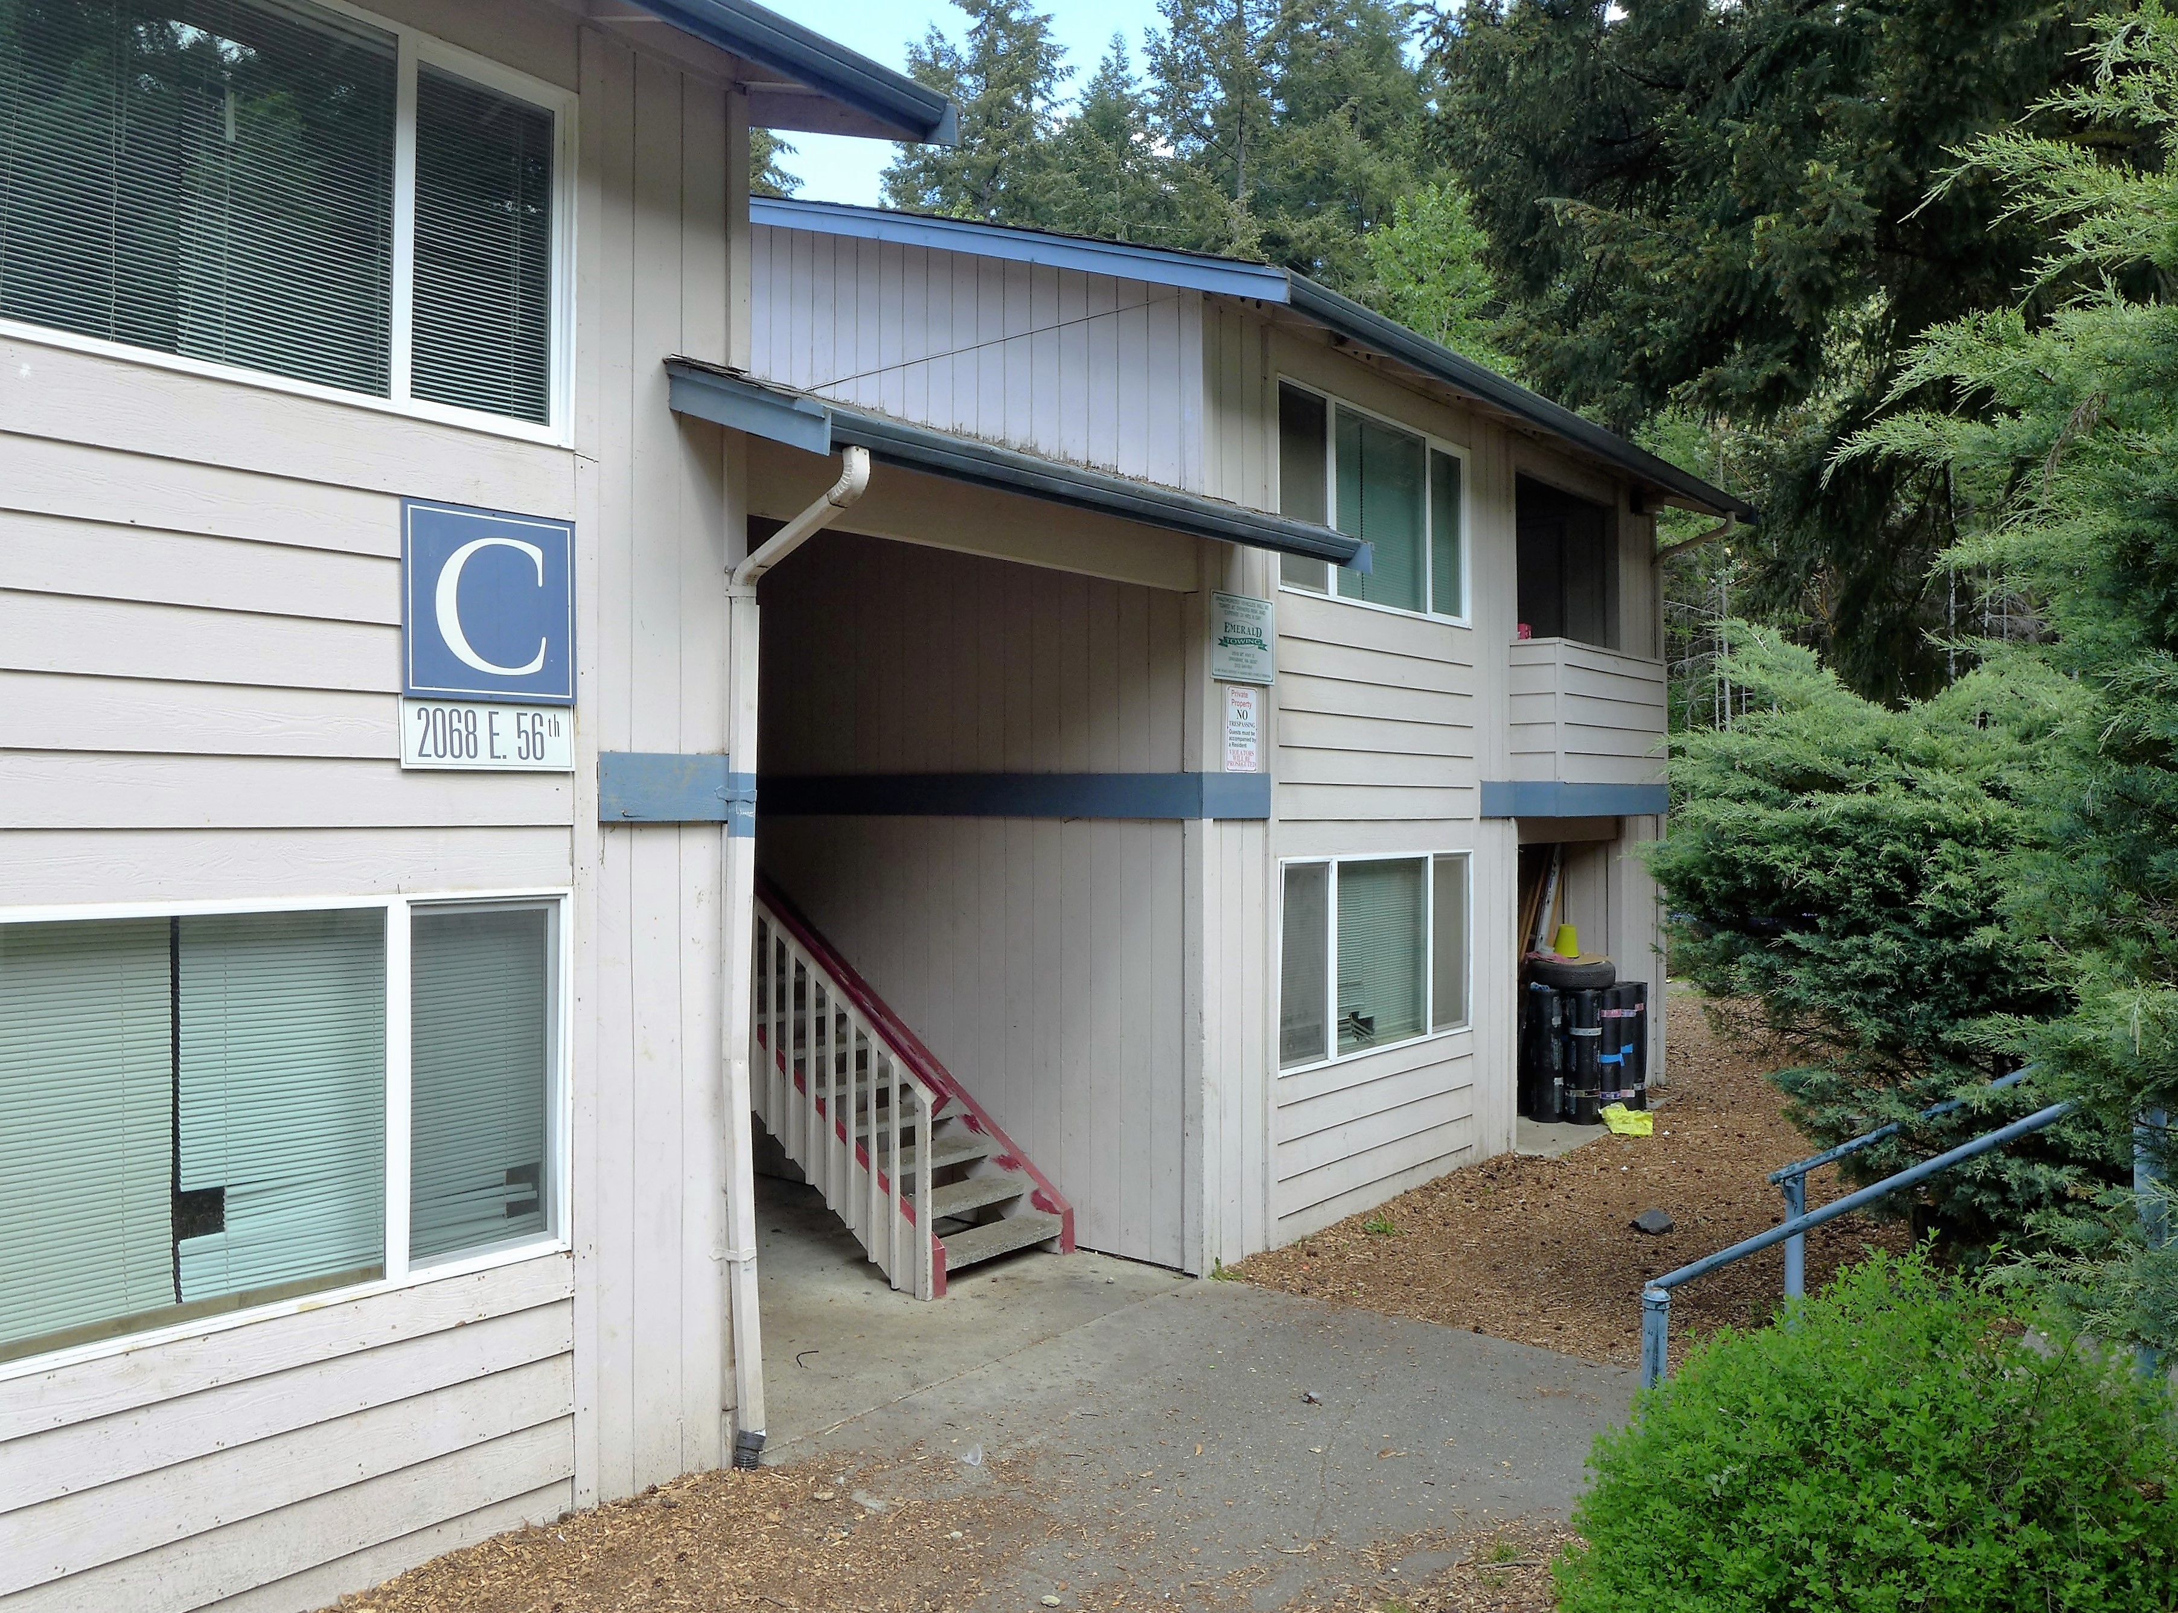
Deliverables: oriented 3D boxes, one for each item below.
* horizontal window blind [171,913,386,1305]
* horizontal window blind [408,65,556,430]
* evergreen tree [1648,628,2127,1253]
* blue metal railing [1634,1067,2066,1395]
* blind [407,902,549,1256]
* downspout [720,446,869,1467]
[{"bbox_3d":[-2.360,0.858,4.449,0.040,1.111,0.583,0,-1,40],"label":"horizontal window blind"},{"bbox_3d":[-1.968,-1.815,4.922,0.040,1.074,0.478,0,-1,40],"label":"horizontal window blind"},{"bbox_3d":[3.877,0.677,7.295,2.350,3.170,2.300,0,0,28],"label":"evergreen tree"},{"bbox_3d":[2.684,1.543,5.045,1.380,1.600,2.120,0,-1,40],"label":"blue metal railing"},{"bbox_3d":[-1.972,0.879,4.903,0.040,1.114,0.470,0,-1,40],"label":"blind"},{"bbox_3d":[-1.032,0.588,5.358,0.701,3.616,0.100,0,-1,40],"label":"downspout"}]

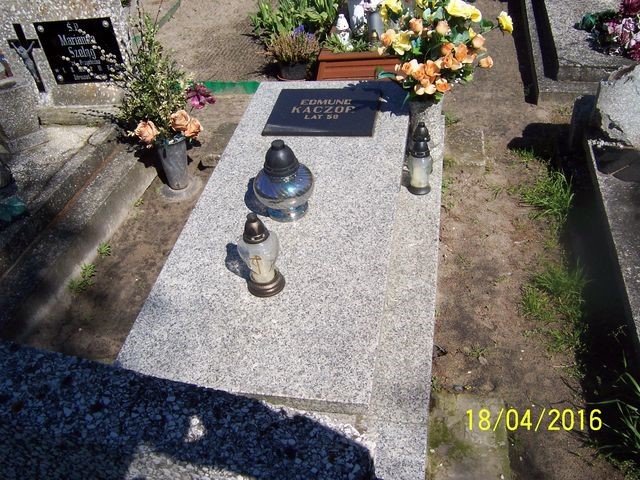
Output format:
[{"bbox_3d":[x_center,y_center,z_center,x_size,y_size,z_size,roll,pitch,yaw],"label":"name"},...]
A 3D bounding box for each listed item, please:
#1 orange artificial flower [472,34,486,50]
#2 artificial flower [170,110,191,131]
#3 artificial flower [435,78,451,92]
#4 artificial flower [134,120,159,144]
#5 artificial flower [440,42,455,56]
[{"bbox_3d":[0.520,-0.644,1.990,0.048,0.050,0.048,-15,42,-8],"label":"orange artificial flower"},{"bbox_3d":[-0.519,-0.445,2.270,0.075,0.070,0.072,2,43,11],"label":"artificial flower"},{"bbox_3d":[0.406,-0.511,2.020,0.053,0.046,0.052,-5,42,3],"label":"artificial flower"},{"bbox_3d":[-0.651,-0.404,2.290,0.085,0.078,0.080,19,48,27],"label":"artificial flower"},{"bbox_3d":[0.414,-0.618,1.980,0.048,0.048,0.048,2,43,11],"label":"artificial flower"}]

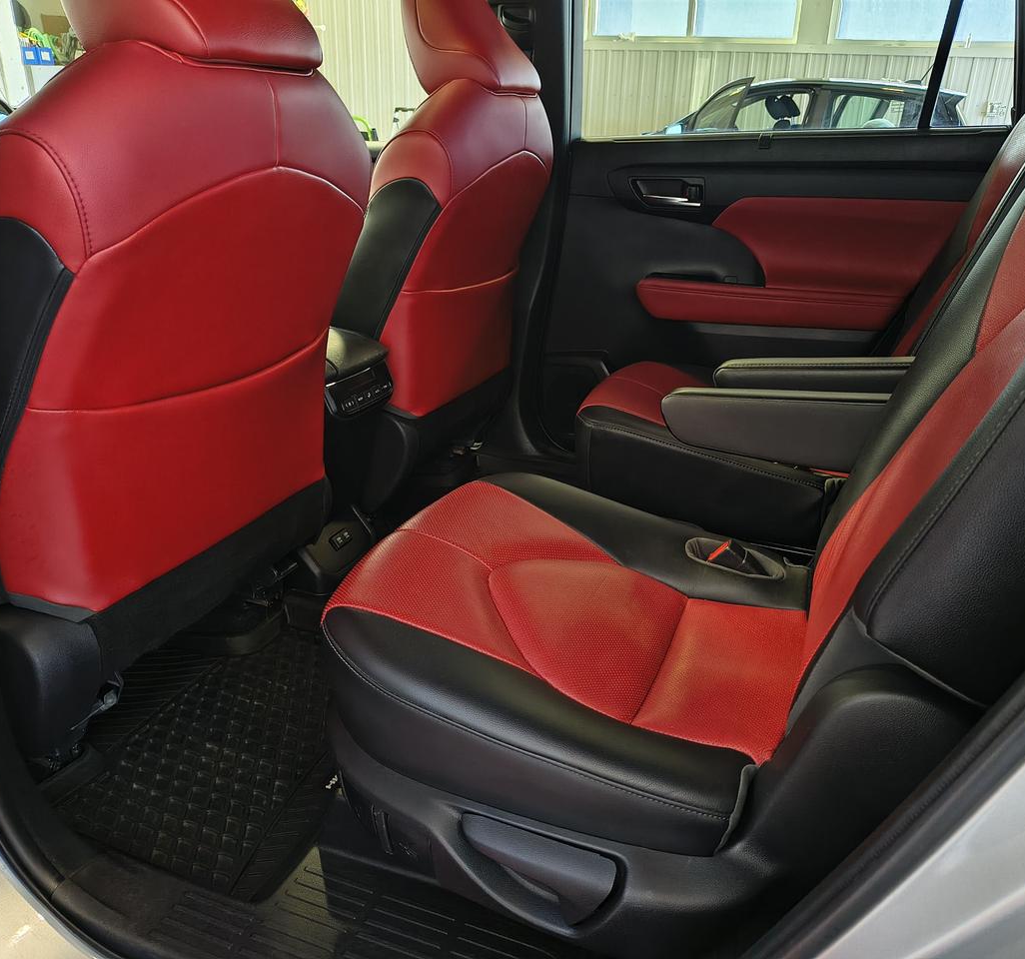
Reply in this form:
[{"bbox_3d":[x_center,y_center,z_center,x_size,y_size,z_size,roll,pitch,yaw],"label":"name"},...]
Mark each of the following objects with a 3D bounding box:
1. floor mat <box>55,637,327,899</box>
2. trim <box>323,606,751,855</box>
[{"bbox_3d":[-0.419,0.373,1.371,0.475,0.035,0.520,10,25,19],"label":"floor mat"},{"bbox_3d":[0.020,0.251,0.955,0.475,0.158,0.140,14,27,17],"label":"trim"}]

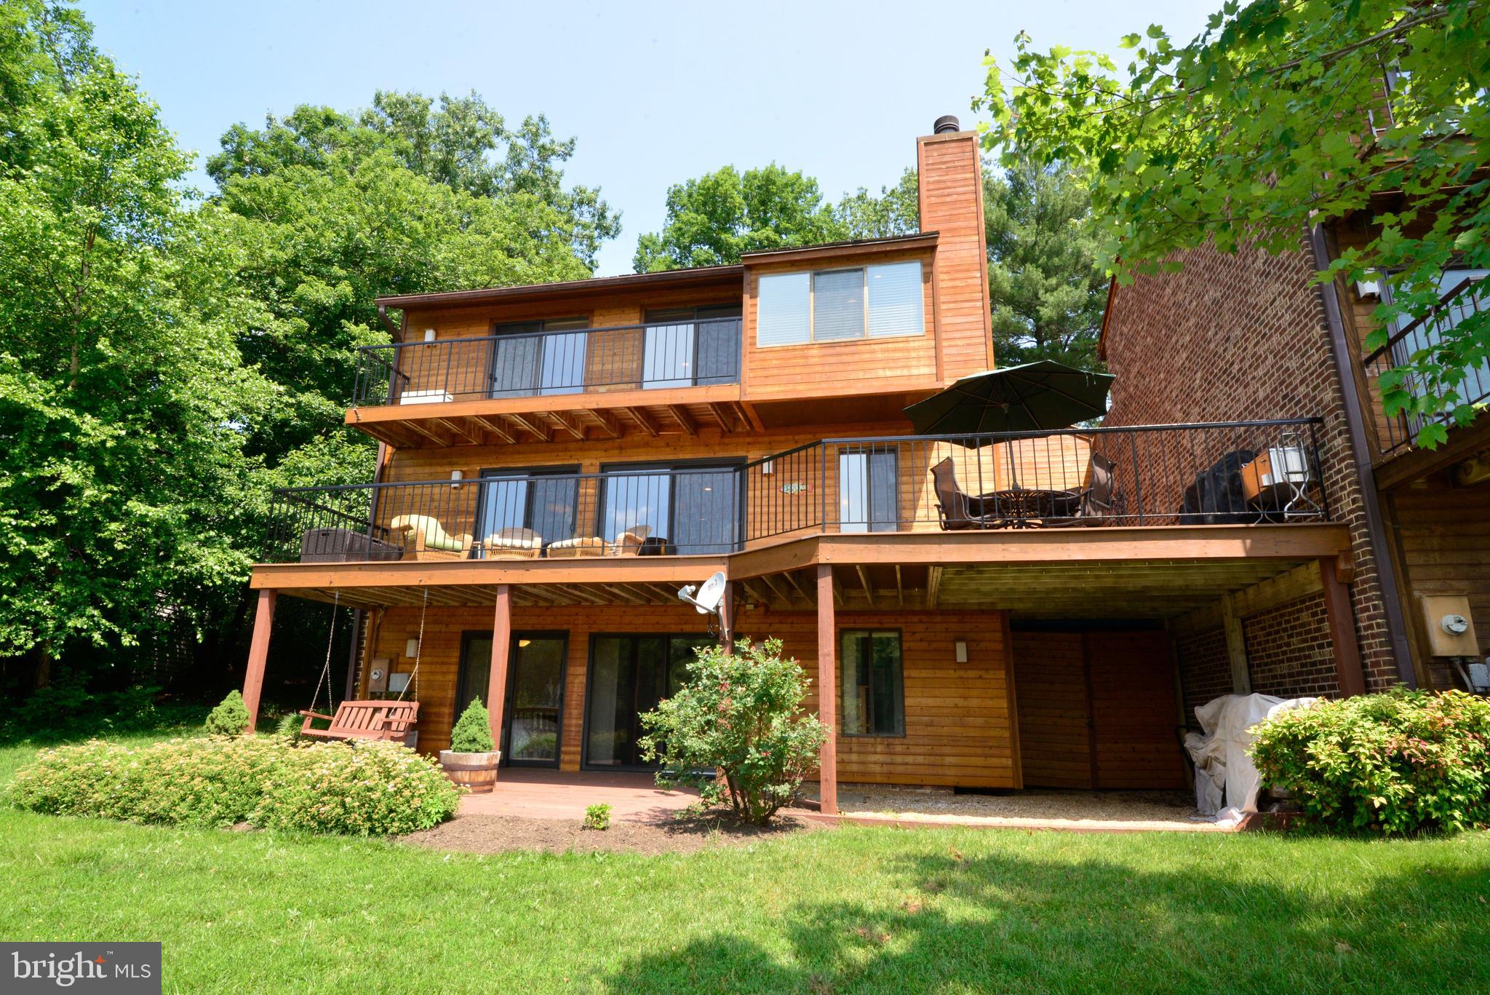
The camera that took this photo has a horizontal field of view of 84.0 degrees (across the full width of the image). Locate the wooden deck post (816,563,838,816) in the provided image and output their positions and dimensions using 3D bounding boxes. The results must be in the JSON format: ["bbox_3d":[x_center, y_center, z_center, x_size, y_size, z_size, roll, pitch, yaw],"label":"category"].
[{"bbox_3d":[0.840,1.910,8.441,0.140,2.450,0.140,-2,-15,11],"label":"wooden deck post"}]

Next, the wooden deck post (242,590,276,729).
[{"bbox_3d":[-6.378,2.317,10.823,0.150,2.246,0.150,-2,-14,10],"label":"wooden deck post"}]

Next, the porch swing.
[{"bbox_3d":[-4.980,2.242,10.953,1.350,1.970,0.700,-4,-16,17],"label":"porch swing"}]

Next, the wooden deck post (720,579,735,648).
[{"bbox_3d":[-0.222,2.166,9.576,0.140,2.390,0.140,-2,-15,11],"label":"wooden deck post"}]

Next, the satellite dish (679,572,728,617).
[{"bbox_3d":[-0.527,1.068,9.412,0.500,0.500,0.500,12,-18,-34],"label":"satellite dish"}]

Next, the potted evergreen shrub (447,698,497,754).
[{"bbox_3d":[-3.028,2.534,9.226,0.510,0.580,0.510,-2,-15,11],"label":"potted evergreen shrub"}]

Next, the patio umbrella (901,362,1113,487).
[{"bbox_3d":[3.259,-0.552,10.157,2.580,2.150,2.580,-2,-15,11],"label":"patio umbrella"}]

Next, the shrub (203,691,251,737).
[{"bbox_3d":[-6.372,2.681,10.187,0.510,0.603,0.510,-2,-14,10],"label":"shrub"}]

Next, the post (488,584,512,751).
[{"bbox_3d":[-3.021,2.267,10.134,0.140,2.390,0.140,-2,-15,11],"label":"post"}]

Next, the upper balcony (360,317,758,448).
[{"bbox_3d":[-2.989,-1.724,13.086,6.217,1.289,1.343,-2,-14,10],"label":"upper balcony"}]

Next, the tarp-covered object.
[{"bbox_3d":[4.892,2.497,7.989,1.000,1.180,1.000,-2,-14,10],"label":"tarp-covered object"}]

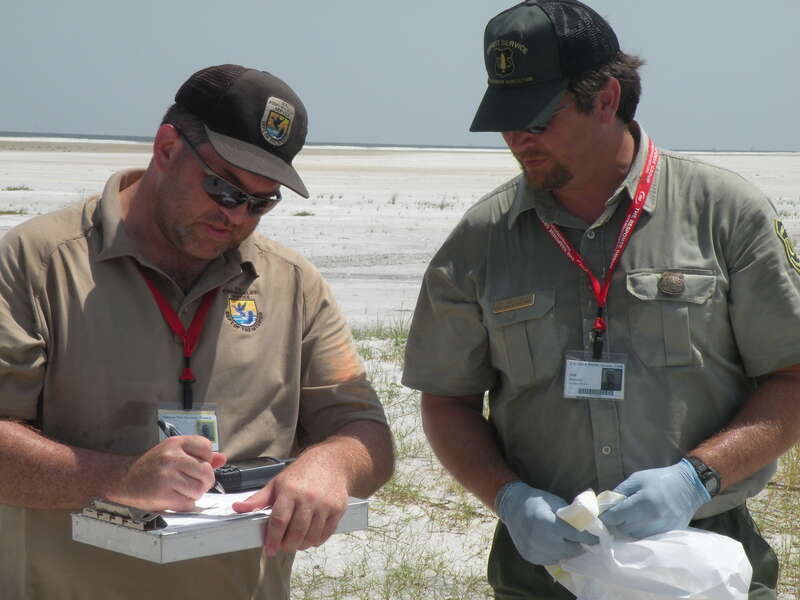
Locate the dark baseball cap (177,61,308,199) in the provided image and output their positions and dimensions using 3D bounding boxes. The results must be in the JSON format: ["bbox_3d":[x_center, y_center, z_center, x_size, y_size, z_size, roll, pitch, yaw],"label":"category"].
[{"bbox_3d":[-0.201,-0.252,3.610,0.170,0.140,0.265,21,11,-38],"label":"dark baseball cap"}]

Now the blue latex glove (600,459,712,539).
[{"bbox_3d":[0.354,0.280,3.550,0.158,0.100,0.083,-24,-25,-20],"label":"blue latex glove"}]

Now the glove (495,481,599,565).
[{"bbox_3d":[0.206,0.312,3.550,0.152,0.100,0.083,34,-5,23],"label":"glove"}]

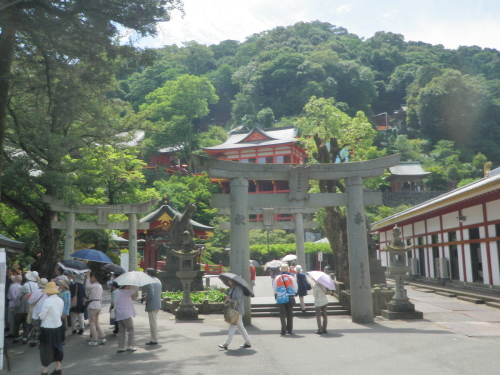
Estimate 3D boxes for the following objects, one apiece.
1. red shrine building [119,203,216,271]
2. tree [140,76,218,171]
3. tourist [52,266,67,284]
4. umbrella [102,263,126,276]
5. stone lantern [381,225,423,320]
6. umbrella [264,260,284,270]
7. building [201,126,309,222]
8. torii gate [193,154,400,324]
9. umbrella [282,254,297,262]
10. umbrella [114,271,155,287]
[{"bbox_3d":[-8.091,4.904,51.000,9.000,6.900,5.000,0,-8,-6],"label":"red shrine building"},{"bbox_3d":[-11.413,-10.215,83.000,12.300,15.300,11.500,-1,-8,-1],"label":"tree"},{"bbox_3d":[-4.663,2.766,12.683,0.360,1.660,0.480,-4,-8,18],"label":"tourist"},{"bbox_3d":[-3.700,2.267,14.200,0.720,0.340,0.720,9,-8,0],"label":"umbrella"},{"bbox_3d":[4.610,2.561,16.034,1.030,2.820,1.060,-1,-8,2],"label":"stone lantern"},{"bbox_3d":[1.121,3.675,24.500,0.870,0.380,0.870,-11,-8,0],"label":"umbrella"},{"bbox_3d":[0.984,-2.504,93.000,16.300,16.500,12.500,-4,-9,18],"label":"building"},{"bbox_3d":[1.371,1.494,15.169,5.900,4.800,0.850,-1,-8,-1],"label":"torii gate"},{"bbox_3d":[2.115,3.755,27.500,0.880,0.360,0.880,-9,-8,0],"label":"umbrella"},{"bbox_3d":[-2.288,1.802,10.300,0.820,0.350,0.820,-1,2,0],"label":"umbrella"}]

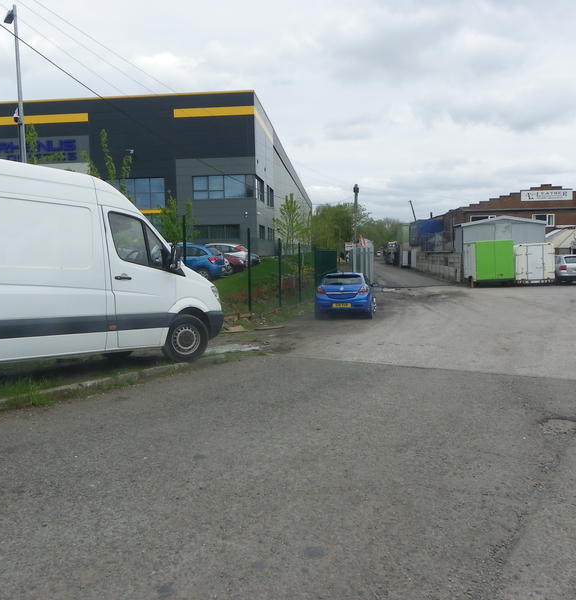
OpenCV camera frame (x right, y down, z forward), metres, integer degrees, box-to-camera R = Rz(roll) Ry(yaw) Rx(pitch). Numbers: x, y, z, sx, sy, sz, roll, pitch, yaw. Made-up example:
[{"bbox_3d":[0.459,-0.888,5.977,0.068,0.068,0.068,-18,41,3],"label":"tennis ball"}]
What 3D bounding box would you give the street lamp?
[{"bbox_3d":[-7.179,-3.787,16.172,0.650,7.870,0.300,3,7,45],"label":"street lamp"}]

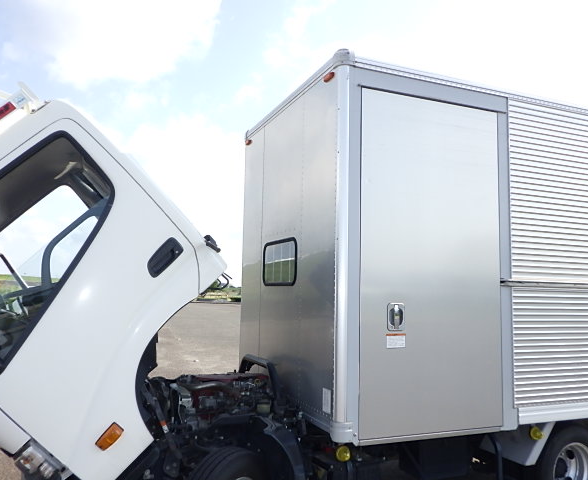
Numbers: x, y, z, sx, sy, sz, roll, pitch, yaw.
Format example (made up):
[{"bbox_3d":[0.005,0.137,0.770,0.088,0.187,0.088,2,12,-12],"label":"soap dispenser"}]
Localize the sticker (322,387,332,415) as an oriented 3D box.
[{"bbox_3d":[0.196,0.943,3.031,0.004,0.135,0.107,4,-6,-22],"label":"sticker"}]

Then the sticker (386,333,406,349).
[{"bbox_3d":[0.610,0.603,3.079,0.136,0.084,0.004,4,-6,-22],"label":"sticker"}]

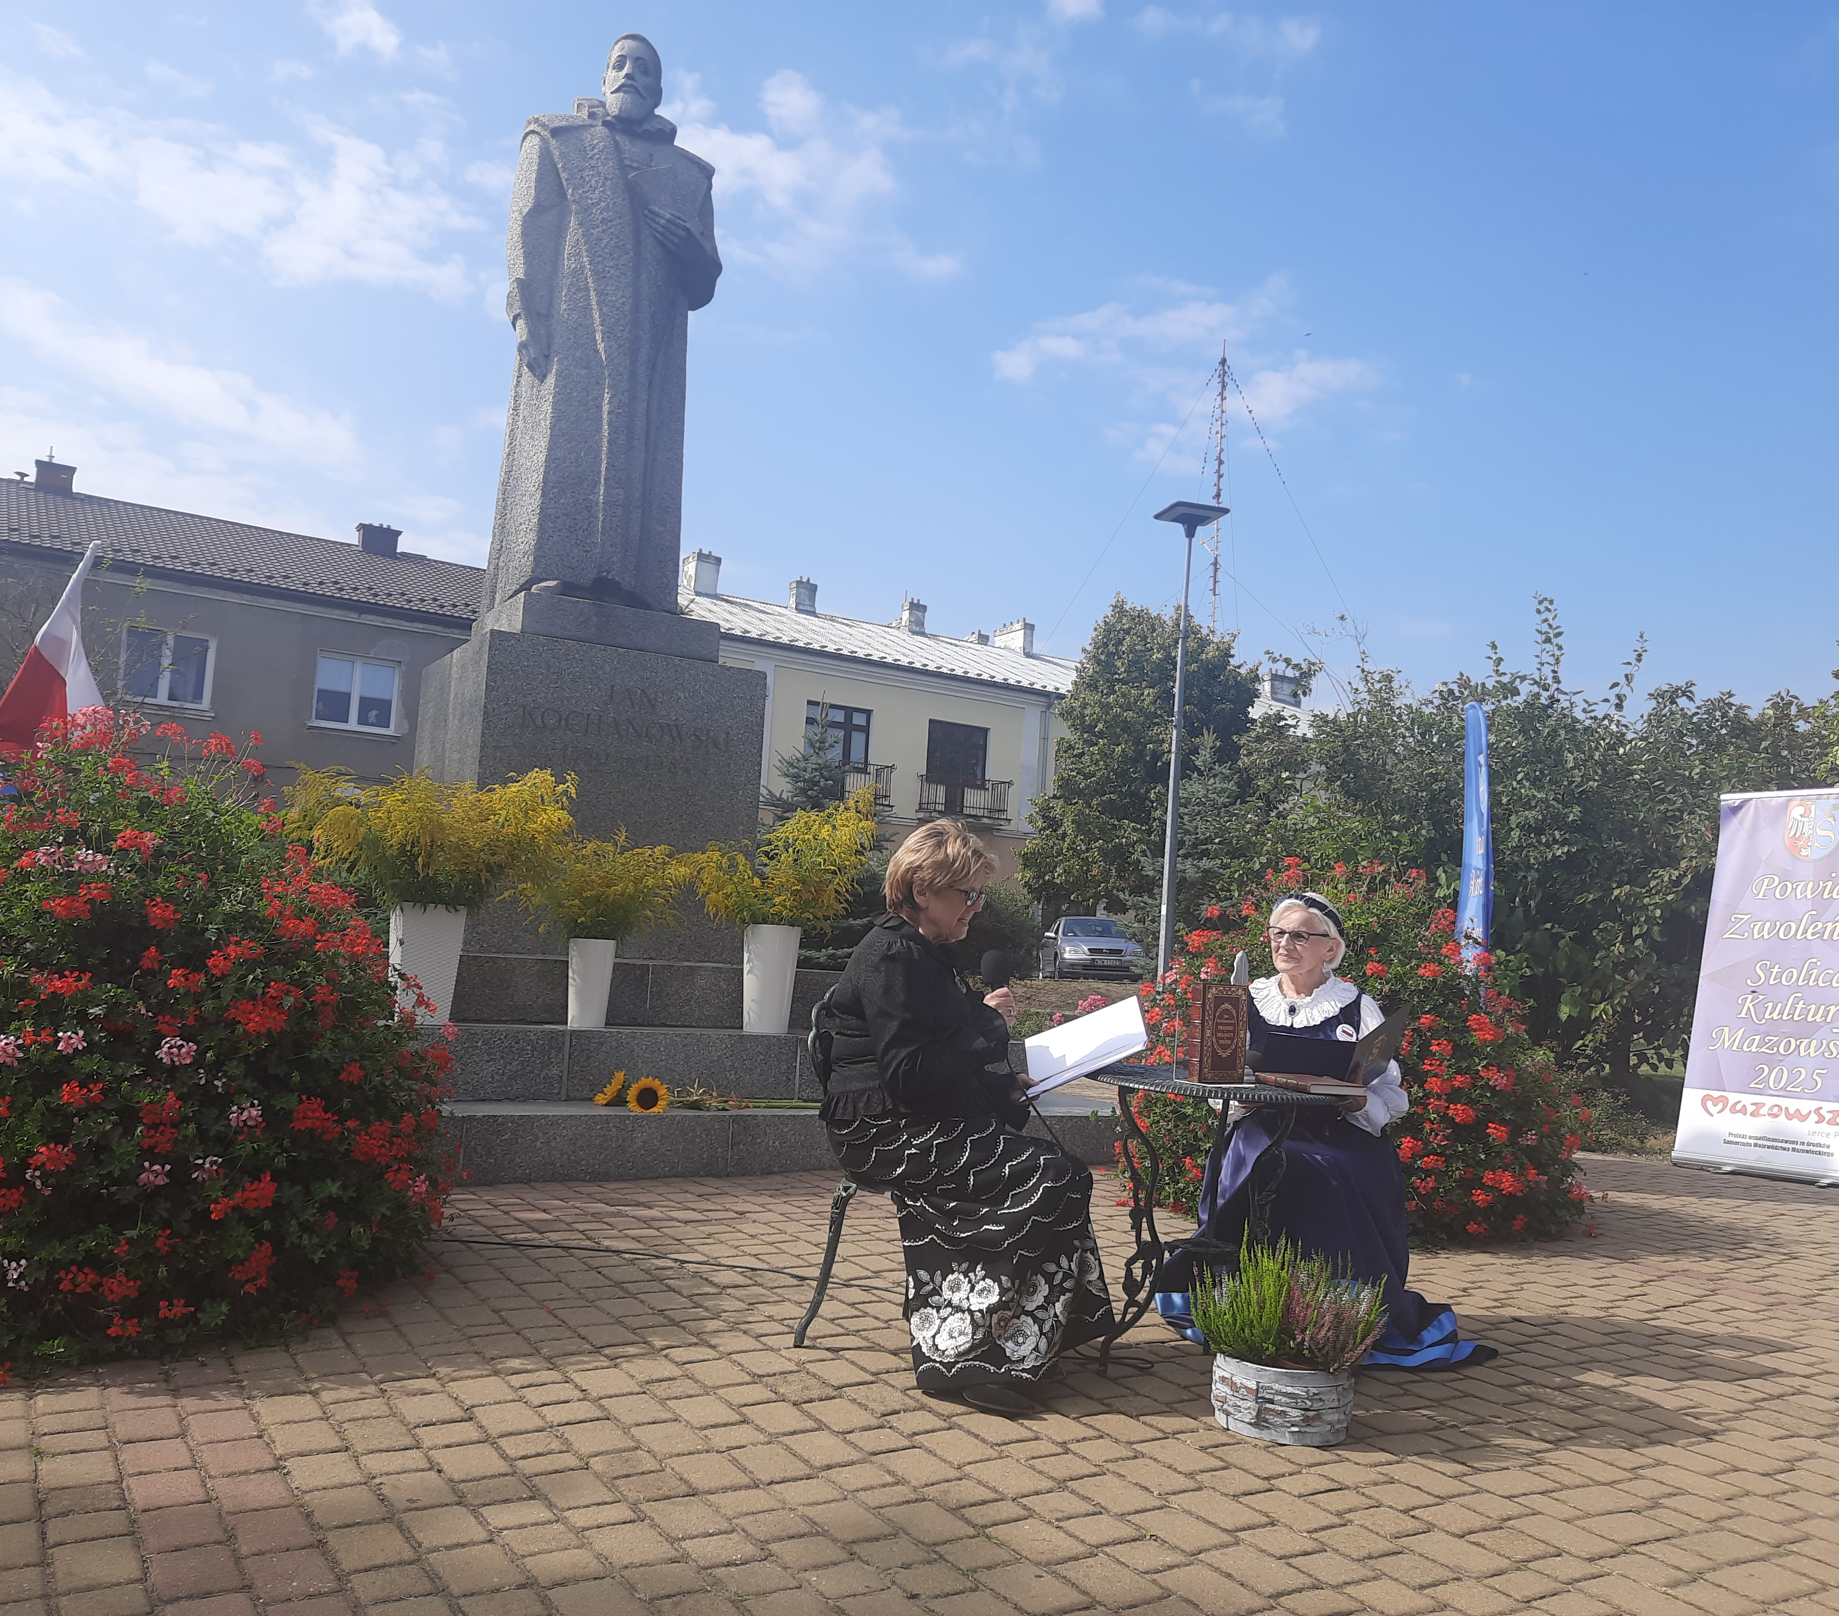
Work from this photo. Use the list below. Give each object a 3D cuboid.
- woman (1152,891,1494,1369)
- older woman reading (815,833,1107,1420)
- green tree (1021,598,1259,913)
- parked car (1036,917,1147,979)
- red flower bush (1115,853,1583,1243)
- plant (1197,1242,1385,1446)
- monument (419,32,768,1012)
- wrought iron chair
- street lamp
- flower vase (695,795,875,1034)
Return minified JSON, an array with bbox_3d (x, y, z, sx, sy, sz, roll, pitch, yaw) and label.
[{"bbox_3d":[1.148,0.832,4.364,0.840,1.220,0.740,2,-5,25],"label":"woman"},{"bbox_3d":[0.136,0.683,3.638,0.670,1.270,0.520,3,-5,12],"label":"older woman reading"},{"bbox_3d":[4.158,-0.095,30.122,4.500,7.500,4.500,4,-5,0],"label":"green tree"},{"bbox_3d":[3.759,3.119,34.000,1.720,1.430,4.150,4,-4,-1],"label":"parked car"},{"bbox_3d":[1.830,0.949,6.555,1.800,1.420,1.750,4,-5,0],"label":"red flower bush"},{"bbox_3d":[0.828,1.176,3.487,0.428,0.395,0.397,4,-4,0],"label":"plant"},{"bbox_3d":[-1.561,-1.452,7.665,1.340,4.770,1.320,6,-5,-30],"label":"monument"},{"bbox_3d":[-0.011,0.912,4.067,0.540,0.890,0.430,4,-4,2],"label":"wrought iron chair"},{"bbox_3d":[3.190,-0.615,19.304,0.720,6.474,0.830,5,-4,-14],"label":"street lamp"},{"bbox_3d":[-0.593,0.462,6.874,0.754,1.051,0.674,6,-5,-30],"label":"flower vase"}]

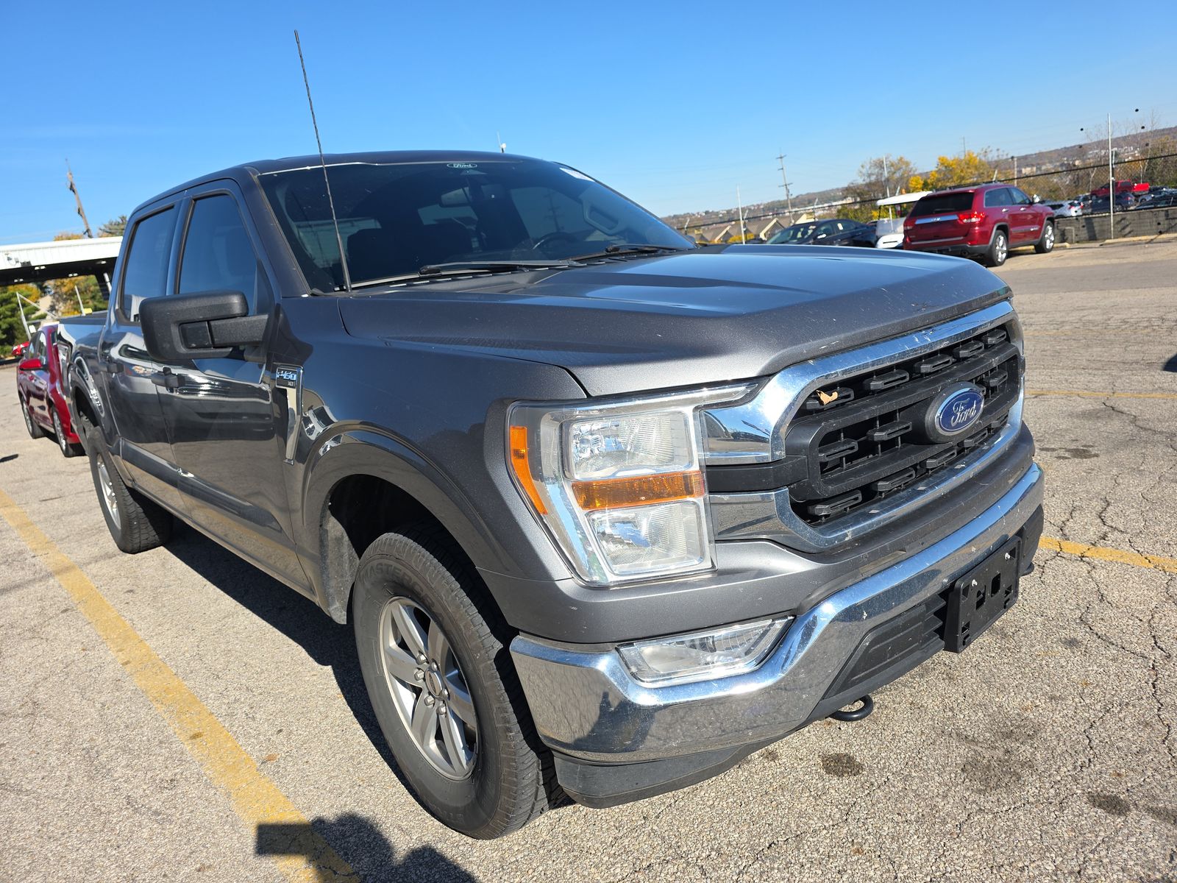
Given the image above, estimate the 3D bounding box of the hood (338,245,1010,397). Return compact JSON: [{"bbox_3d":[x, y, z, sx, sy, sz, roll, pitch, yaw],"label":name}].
[{"bbox_3d":[0.358,-0.433,2.235,1.780,0.250,1.250,-17,16,-40],"label":"hood"}]

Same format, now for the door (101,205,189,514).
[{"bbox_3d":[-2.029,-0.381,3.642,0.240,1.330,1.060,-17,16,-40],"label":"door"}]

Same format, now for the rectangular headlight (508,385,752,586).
[{"bbox_3d":[0.117,0.065,1.477,0.410,0.350,0.330,-18,17,-39],"label":"rectangular headlight"}]

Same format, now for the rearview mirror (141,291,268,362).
[{"bbox_3d":[-1.104,-0.327,2.222,0.330,0.215,0.230,-18,17,-39],"label":"rearview mirror"}]

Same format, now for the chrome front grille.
[{"bbox_3d":[0.799,-0.093,1.848,1.480,0.420,0.220,-17,16,-40],"label":"chrome front grille"}]

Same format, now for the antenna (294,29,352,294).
[{"bbox_3d":[-0.759,-0.790,2.231,0.015,0.740,0.015,-16,10,-40],"label":"antenna"}]

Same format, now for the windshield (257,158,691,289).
[{"bbox_3d":[-0.344,-0.851,2.885,1.680,0.114,0.884,-18,52,-39],"label":"windshield"}]

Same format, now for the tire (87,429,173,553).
[{"bbox_3d":[-2.790,0.258,4.802,0.270,0.805,0.810,-18,17,-39],"label":"tire"}]

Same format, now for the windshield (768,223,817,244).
[{"bbox_3d":[6.420,-6.370,24.200,0.750,0.460,1.430,-16,14,-32],"label":"windshield"}]

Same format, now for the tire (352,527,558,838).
[{"bbox_3d":[-0.339,0.599,2.053,0.275,0.800,0.800,-16,16,-37],"label":"tire"}]

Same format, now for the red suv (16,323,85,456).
[{"bbox_3d":[-5.968,-0.893,9.840,1.850,1.480,4.700,-18,17,-39],"label":"red suv"}]

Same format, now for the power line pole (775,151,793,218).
[{"bbox_3d":[25.501,-31.273,100.178,2.200,12.000,0.500,-3,14,15],"label":"power line pole"}]

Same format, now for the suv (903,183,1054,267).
[{"bbox_3d":[9.250,-5.060,18.300,4.800,1.760,1.940,-19,16,-40],"label":"suv"}]

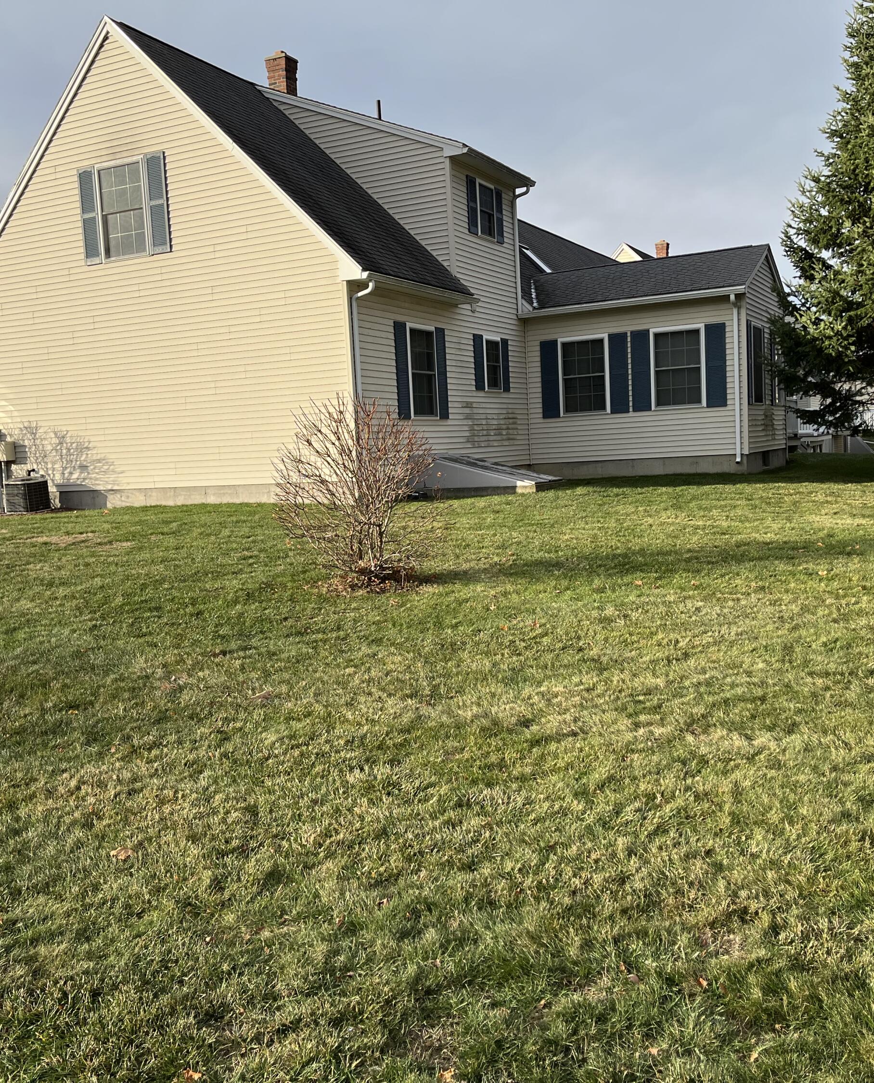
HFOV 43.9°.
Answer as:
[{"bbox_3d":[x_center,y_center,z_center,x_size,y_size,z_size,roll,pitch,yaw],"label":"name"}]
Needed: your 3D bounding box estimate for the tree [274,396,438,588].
[{"bbox_3d":[-0.660,-0.417,9.000,1.400,1.540,1.350,-3,5,0],"label":"tree"}]

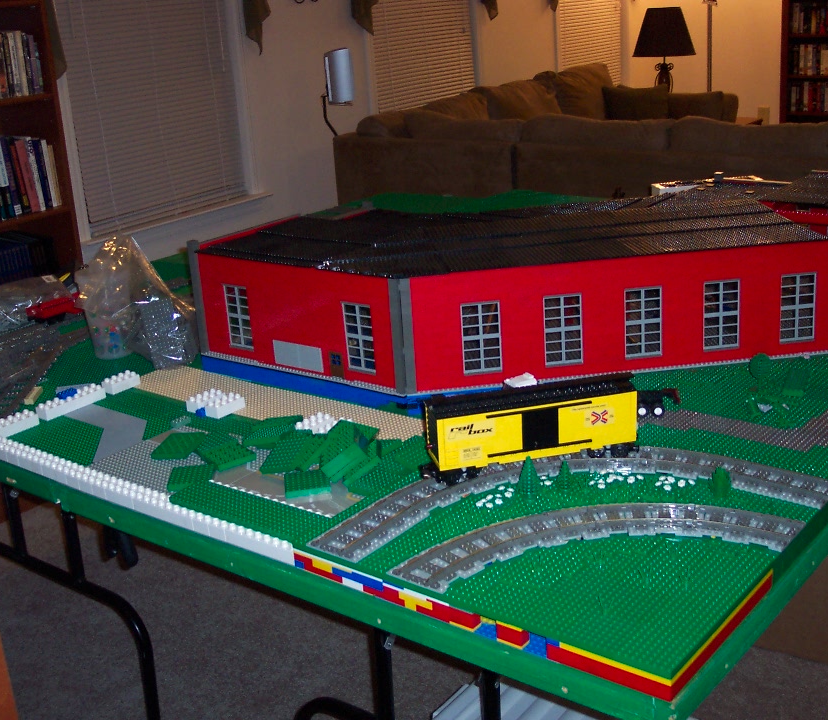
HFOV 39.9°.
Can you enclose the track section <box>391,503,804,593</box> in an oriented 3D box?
[{"bbox_3d":[0.219,0.212,1.368,0.509,0.013,0.162,-6,19,-5],"label":"track section"}]

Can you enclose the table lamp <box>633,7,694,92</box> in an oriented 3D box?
[{"bbox_3d":[1.411,-1.678,6.454,0.355,0.600,0.355,0,19,12],"label":"table lamp"}]

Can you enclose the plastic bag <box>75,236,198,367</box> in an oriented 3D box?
[{"bbox_3d":[-0.522,-0.110,2.157,0.235,0.220,0.160,-9,19,-13],"label":"plastic bag"}]

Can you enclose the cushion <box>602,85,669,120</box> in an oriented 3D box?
[{"bbox_3d":[1.166,-1.252,6.011,0.390,0.380,0.150,11,24,37],"label":"cushion"}]

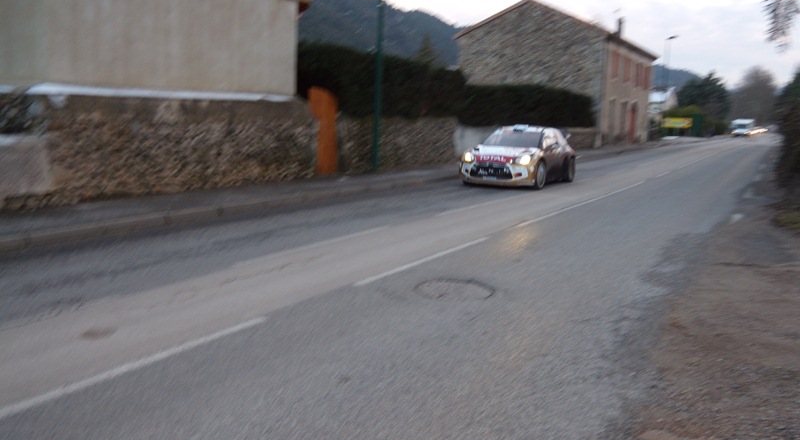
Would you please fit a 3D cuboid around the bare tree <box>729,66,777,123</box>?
[{"bbox_3d":[76.263,-26.395,140.000,10.200,13.630,10.000,7,10,26],"label":"bare tree"}]

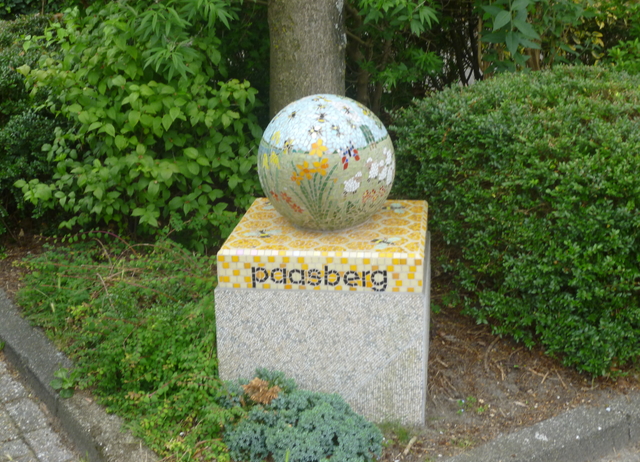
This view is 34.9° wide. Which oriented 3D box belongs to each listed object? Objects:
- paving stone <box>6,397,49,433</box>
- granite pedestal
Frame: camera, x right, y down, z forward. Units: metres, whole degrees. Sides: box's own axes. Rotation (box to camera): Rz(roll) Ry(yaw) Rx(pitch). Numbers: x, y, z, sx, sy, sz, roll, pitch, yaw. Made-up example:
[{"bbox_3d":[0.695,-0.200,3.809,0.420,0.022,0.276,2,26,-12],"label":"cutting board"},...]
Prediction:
[{"bbox_3d":[-0.929,0.615,3.224,0.091,0.070,0.215,-10,21,-30],"label":"paving stone"},{"bbox_3d":[0.040,0.228,3.223,0.602,0.513,0.624,1,17,7],"label":"granite pedestal"}]

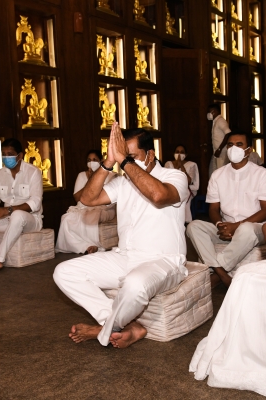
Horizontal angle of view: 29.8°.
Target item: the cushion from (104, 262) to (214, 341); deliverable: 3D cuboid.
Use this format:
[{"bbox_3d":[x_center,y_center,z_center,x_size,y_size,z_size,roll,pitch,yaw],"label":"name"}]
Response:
[{"bbox_3d":[0.104,0.550,2.830,0.496,0.276,0.458,1,6,36],"label":"cushion"}]

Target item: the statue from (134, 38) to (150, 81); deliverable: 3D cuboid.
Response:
[{"bbox_3d":[0.099,-1.919,6.997,0.224,0.561,0.468,1,6,36],"label":"statue"}]

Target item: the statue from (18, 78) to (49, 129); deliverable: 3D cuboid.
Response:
[{"bbox_3d":[-1.090,-1.042,5.446,0.224,0.552,0.468,1,6,36],"label":"statue"}]

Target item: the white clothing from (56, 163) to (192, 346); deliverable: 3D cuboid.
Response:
[{"bbox_3d":[-0.045,0.210,2.750,0.660,0.940,0.610,3,8,41],"label":"white clothing"}]

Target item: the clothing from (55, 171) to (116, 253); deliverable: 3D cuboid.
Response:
[{"bbox_3d":[-0.440,0.093,5.193,0.486,0.823,0.636,1,6,32],"label":"clothing"}]

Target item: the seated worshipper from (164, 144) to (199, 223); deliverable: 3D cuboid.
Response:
[{"bbox_3d":[0.630,-0.210,6.420,0.500,0.980,0.600,0,6,20],"label":"seated worshipper"}]

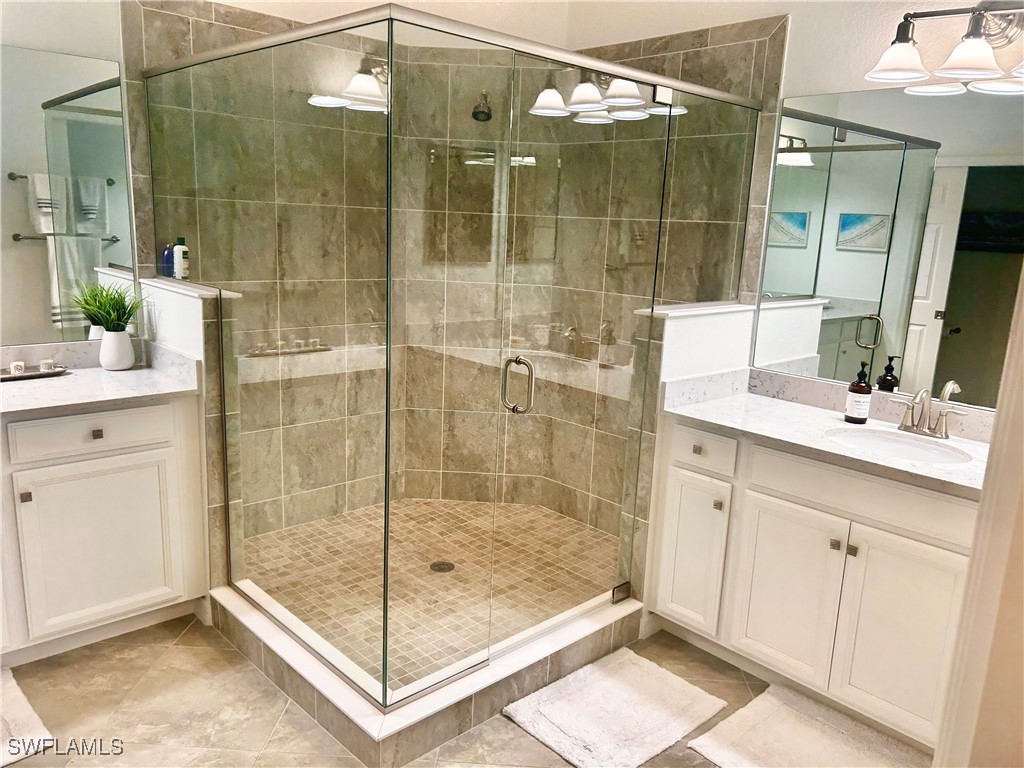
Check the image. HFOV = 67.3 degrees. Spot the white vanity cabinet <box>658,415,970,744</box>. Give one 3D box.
[{"bbox_3d":[1.082,0.606,2.634,0.552,0.847,1.028,-9,16,-42],"label":"white vanity cabinet"}]

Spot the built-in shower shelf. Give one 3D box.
[{"bbox_3d":[-0.995,-0.143,3.439,0.410,0.030,0.090,-9,16,-42],"label":"built-in shower shelf"}]

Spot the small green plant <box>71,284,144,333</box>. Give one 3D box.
[{"bbox_3d":[-1.510,-0.289,2.882,0.250,0.185,0.210,-9,16,-42],"label":"small green plant"}]

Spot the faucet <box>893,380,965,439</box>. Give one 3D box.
[{"bbox_3d":[1.335,0.091,2.506,0.125,0.153,0.225,-9,16,-42],"label":"faucet"}]

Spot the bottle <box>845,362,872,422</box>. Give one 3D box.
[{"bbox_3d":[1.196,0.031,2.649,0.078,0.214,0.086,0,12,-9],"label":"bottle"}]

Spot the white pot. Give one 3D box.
[{"bbox_3d":[-1.513,-0.128,2.944,0.136,0.150,0.136,-9,16,-42],"label":"white pot"}]

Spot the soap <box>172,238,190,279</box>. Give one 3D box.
[{"bbox_3d":[-1.286,-0.487,2.995,0.058,0.172,0.047,-9,16,-42],"label":"soap"}]

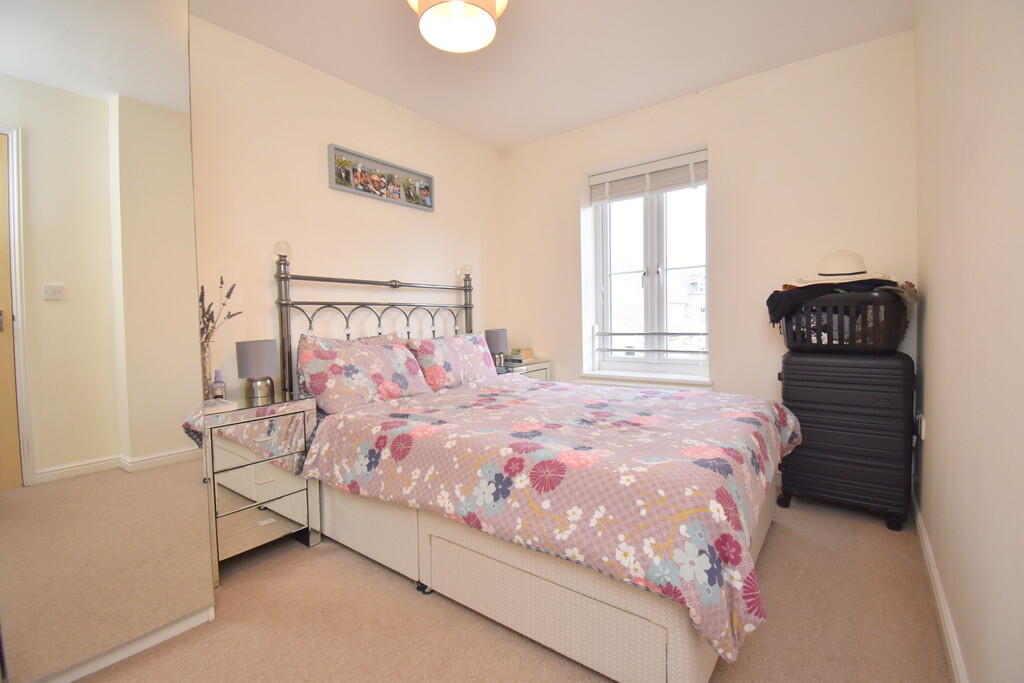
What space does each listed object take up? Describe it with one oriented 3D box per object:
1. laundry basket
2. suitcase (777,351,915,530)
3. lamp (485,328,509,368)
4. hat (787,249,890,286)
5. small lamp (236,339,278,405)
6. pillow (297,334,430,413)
[{"bbox_3d":[1.627,-0.092,2.111,0.485,0.278,0.374,0,3,38],"label":"laundry basket"},{"bbox_3d":[1.678,0.453,2.165,0.510,0.818,0.313,0,3,38],"label":"suitcase"},{"bbox_3d":[-0.123,0.046,3.312,0.174,0.265,0.174,-1,2,0],"label":"lamp"},{"bbox_3d":[1.609,-0.347,2.086,0.414,0.162,0.394,0,3,38],"label":"hat"},{"bbox_3d":[-1.201,0.129,2.032,0.174,0.265,0.174,0,3,38],"label":"small lamp"},{"bbox_3d":[-0.741,0.147,2.267,0.667,0.434,0.162,-4,-39,-52],"label":"pillow"}]

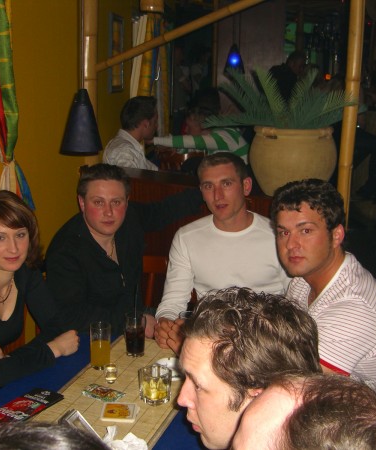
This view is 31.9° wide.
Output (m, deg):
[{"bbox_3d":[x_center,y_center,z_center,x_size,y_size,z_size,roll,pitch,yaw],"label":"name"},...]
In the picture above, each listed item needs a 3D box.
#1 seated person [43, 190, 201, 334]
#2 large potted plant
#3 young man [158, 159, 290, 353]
[{"bbox_3d":[-0.209,0.393,2.559,0.720,1.300,0.780,-7,16,-29],"label":"seated person"},{"bbox_3d":[0.429,-0.395,2.828,0.680,0.560,0.640,1,14,0],"label":"large potted plant"},{"bbox_3d":[0.121,0.386,2.555,0.520,1.330,0.780,5,15,14],"label":"young man"}]

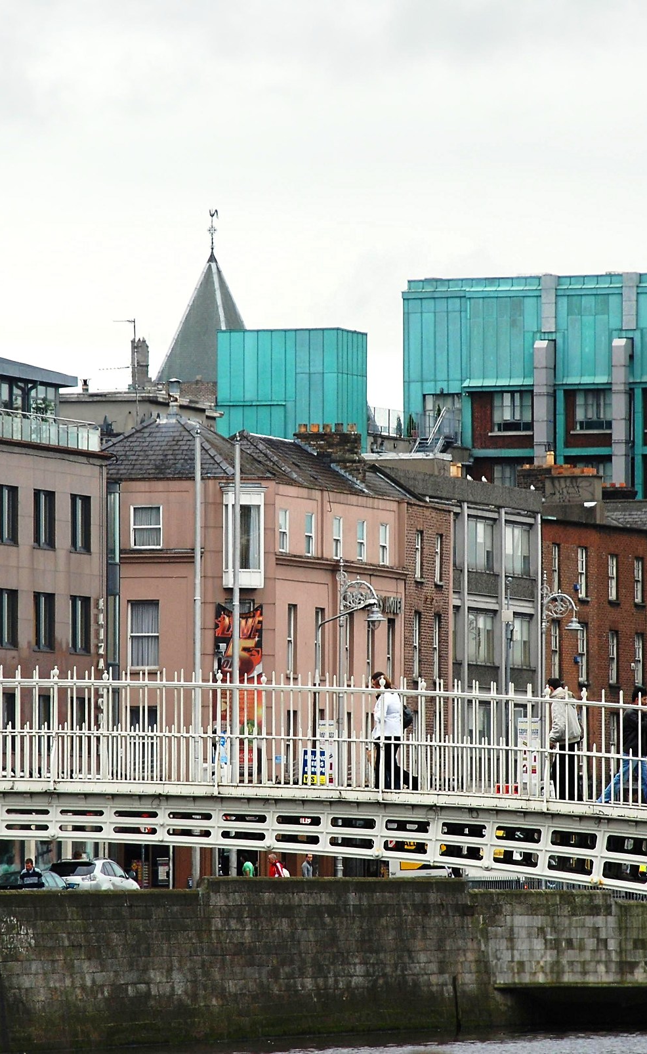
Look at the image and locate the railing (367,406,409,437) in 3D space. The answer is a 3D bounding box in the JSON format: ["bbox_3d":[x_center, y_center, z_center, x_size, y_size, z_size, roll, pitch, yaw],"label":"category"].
[{"bbox_3d":[2.351,-3.814,322.310,0.120,1.097,5.300,-1,-2,16],"label":"railing"}]

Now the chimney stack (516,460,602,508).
[{"bbox_3d":[8.494,-1.499,317.574,3.100,1.800,1.100,-1,-2,18],"label":"chimney stack"}]

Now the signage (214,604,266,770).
[{"bbox_3d":[-2.609,5.020,277.974,1.700,5.330,0.100,1,-2,-26],"label":"signage"}]

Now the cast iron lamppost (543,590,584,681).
[{"bbox_3d":[7.657,6.818,285.932,1.450,10.701,0.560,-1,-2,17],"label":"cast iron lamppost"}]

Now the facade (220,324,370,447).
[{"bbox_3d":[-0.953,-4.717,304.831,4.600,4.191,3.300,-1,-2,16],"label":"facade"}]

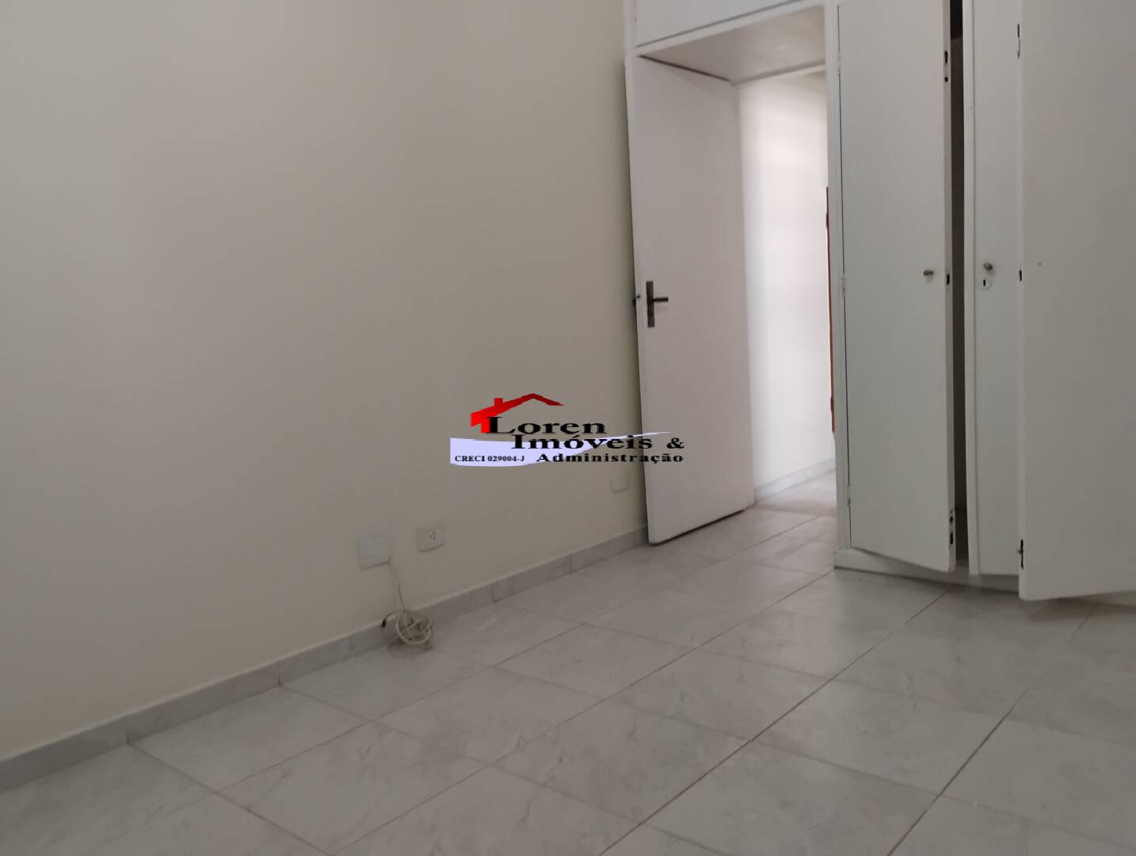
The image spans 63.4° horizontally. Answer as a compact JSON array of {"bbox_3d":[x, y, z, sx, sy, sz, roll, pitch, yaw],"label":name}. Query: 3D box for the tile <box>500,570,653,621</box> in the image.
[{"bbox_3d":[0.038,0.638,3.477,0.455,0.010,0.450,2,9,41],"label":"tile"}]

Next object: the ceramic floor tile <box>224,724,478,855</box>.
[{"bbox_3d":[-0.491,0.818,2.128,0.445,0.012,0.445,3,9,40],"label":"ceramic floor tile"}]

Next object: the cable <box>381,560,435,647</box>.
[{"bbox_3d":[-0.519,0.570,3.005,0.138,0.272,0.134,3,9,40],"label":"cable"}]

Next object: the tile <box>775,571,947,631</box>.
[{"bbox_3d":[0.996,0.605,3.186,0.445,0.012,0.445,3,9,40],"label":"tile"}]

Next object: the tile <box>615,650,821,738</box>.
[{"bbox_3d":[0.423,0.727,2.549,0.450,0.010,0.450,2,9,41],"label":"tile"}]

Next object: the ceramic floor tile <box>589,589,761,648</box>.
[{"bbox_3d":[0.374,0.647,3.135,0.445,0.012,0.445,3,9,40],"label":"ceramic floor tile"}]

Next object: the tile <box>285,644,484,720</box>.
[{"bbox_3d":[-0.538,0.745,2.749,0.445,0.012,0.445,3,9,40],"label":"tile"}]

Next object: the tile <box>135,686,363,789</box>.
[{"bbox_3d":[-0.846,0.822,2.473,0.455,0.010,0.450,2,9,41],"label":"tile"}]

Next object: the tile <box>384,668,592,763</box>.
[{"bbox_3d":[-0.203,0.761,2.463,0.445,0.012,0.445,3,9,40],"label":"tile"}]

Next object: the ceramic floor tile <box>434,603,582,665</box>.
[{"bbox_3d":[-0.250,0.688,3.085,0.445,0.012,0.445,3,9,40],"label":"ceramic floor tile"}]

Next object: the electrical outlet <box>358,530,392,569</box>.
[{"bbox_3d":[-0.641,0.395,3.038,0.012,0.120,0.120,2,9,41],"label":"electrical outlet"}]

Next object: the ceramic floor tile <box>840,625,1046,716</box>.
[{"bbox_3d":[1.057,0.679,2.587,0.450,0.010,0.450,2,9,41],"label":"ceramic floor tile"}]

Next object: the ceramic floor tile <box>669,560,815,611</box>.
[{"bbox_3d":[0.674,0.591,3.514,0.450,0.010,0.450,2,9,41],"label":"ceramic floor tile"}]

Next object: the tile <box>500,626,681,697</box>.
[{"bbox_3d":[0.085,0.713,2.845,0.450,0.010,0.450,2,9,41],"label":"tile"}]

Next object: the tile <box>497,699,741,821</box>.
[{"bbox_3d":[0.132,0.776,2.179,0.445,0.012,0.445,3,9,40],"label":"tile"}]

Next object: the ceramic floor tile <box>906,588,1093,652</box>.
[{"bbox_3d":[1.357,0.616,2.932,0.445,0.012,0.445,3,9,40],"label":"ceramic floor tile"}]

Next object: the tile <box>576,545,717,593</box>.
[{"bbox_3d":[0.333,0.577,3.811,0.455,0.010,0.450,2,9,41],"label":"tile"}]

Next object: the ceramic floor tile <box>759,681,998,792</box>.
[{"bbox_3d":[0.762,0.740,2.253,0.450,0.010,0.450,2,9,41],"label":"ceramic floor tile"}]

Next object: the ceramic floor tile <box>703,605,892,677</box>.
[{"bbox_3d":[0.718,0.665,2.883,0.450,0.010,0.450,2,9,41],"label":"ceramic floor tile"}]

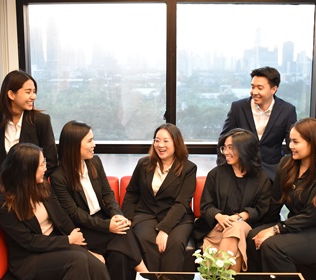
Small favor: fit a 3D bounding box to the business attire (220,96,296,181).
[{"bbox_3d":[0.751,0.314,3.197,0.540,1.270,0.450,2,9,17],"label":"business attire"}]

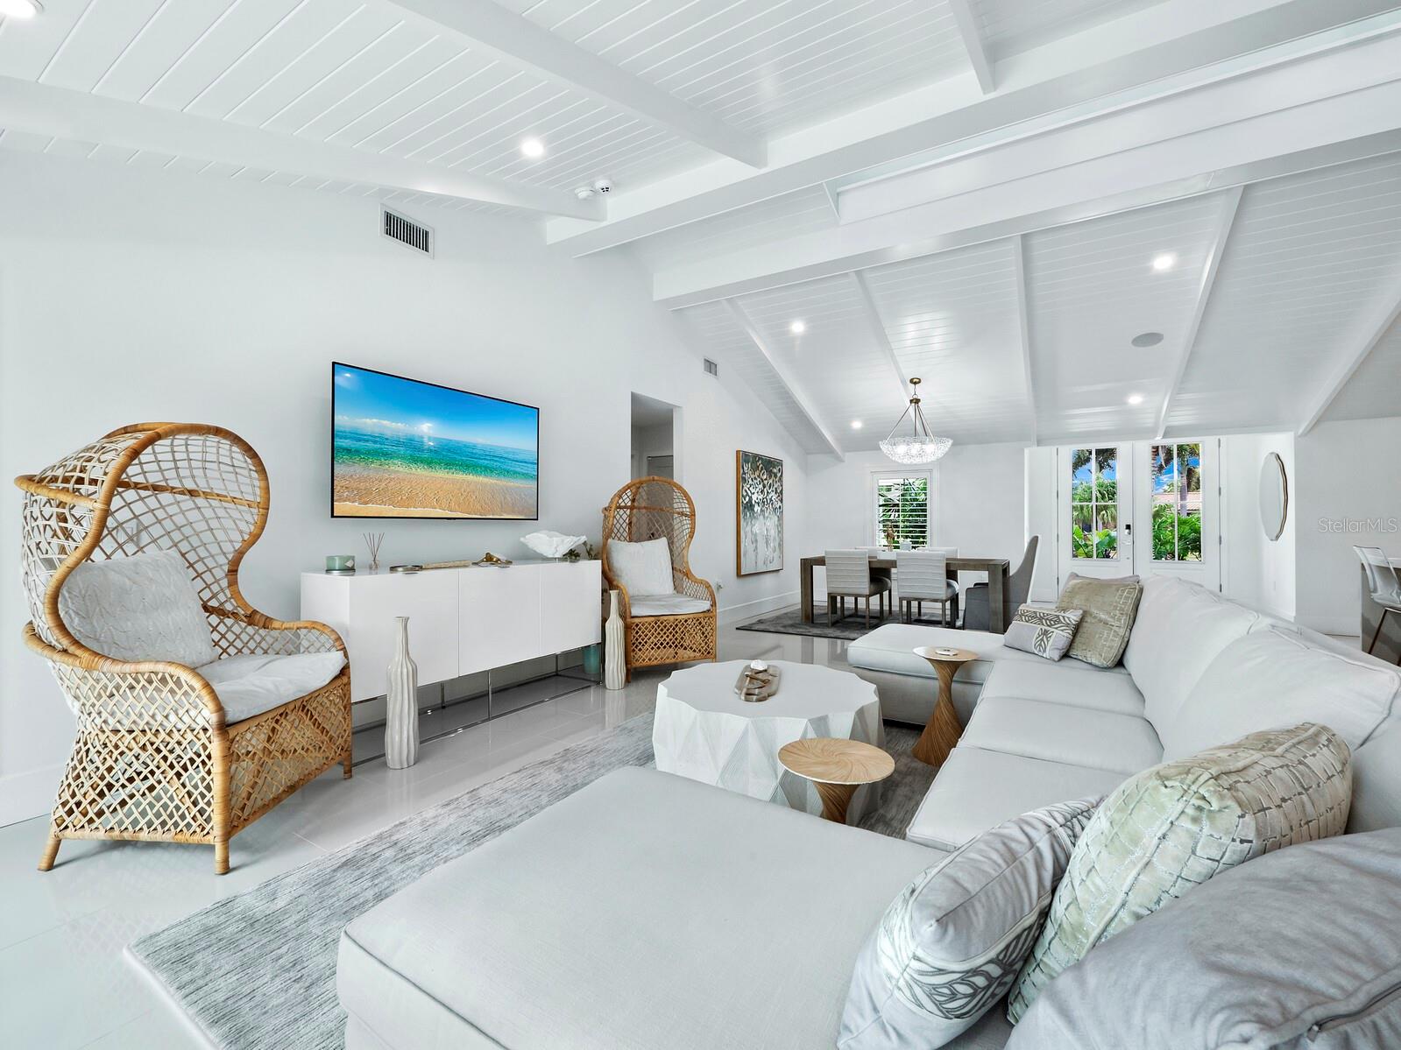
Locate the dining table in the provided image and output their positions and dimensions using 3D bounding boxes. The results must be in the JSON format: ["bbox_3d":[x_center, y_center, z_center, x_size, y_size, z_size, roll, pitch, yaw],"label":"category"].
[{"bbox_3d":[2.456,0.792,6.870,2.200,0.765,0.980,0,0,30],"label":"dining table"}]

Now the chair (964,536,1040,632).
[{"bbox_3d":[3.333,0.654,6.273,0.690,1.070,0.620,0,0,30],"label":"chair"}]

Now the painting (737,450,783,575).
[{"bbox_3d":[0.818,-0.133,7.532,0.070,1.560,1.250,0,0,32],"label":"painting"}]

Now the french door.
[{"bbox_3d":[6.442,-0.001,8.415,1.930,2.430,0.080,0,0,30],"label":"french door"}]

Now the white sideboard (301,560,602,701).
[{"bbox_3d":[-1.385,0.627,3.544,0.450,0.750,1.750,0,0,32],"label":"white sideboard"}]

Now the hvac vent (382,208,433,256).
[{"bbox_3d":[-1.870,-1.870,3.620,0.030,0.195,0.345,0,0,33],"label":"hvac vent"}]

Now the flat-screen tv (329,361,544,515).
[{"bbox_3d":[-1.597,-0.454,3.640,0.050,0.830,1.440,0,0,32],"label":"flat-screen tv"}]

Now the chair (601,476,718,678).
[{"bbox_3d":[-0.390,0.400,4.810,0.780,1.570,0.900,0,0,-25],"label":"chair"}]

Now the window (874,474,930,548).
[{"bbox_3d":[2.860,-0.170,8.070,0.800,1.160,0.100,0,0,30],"label":"window"}]

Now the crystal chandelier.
[{"bbox_3d":[2.530,-1.220,6.650,0.860,1.010,0.860,0,0,30],"label":"crystal chandelier"}]

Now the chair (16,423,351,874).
[{"bbox_3d":[-2.003,0.375,2.215,0.900,1.540,0.750,0,0,0],"label":"chair"}]

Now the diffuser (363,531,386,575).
[{"bbox_3d":[-1.820,0.153,3.160,0.110,0.215,0.120,0,0,33],"label":"diffuser"}]

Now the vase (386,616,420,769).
[{"bbox_3d":[-1.487,0.820,2.830,0.170,0.730,0.170,0,0,33],"label":"vase"}]

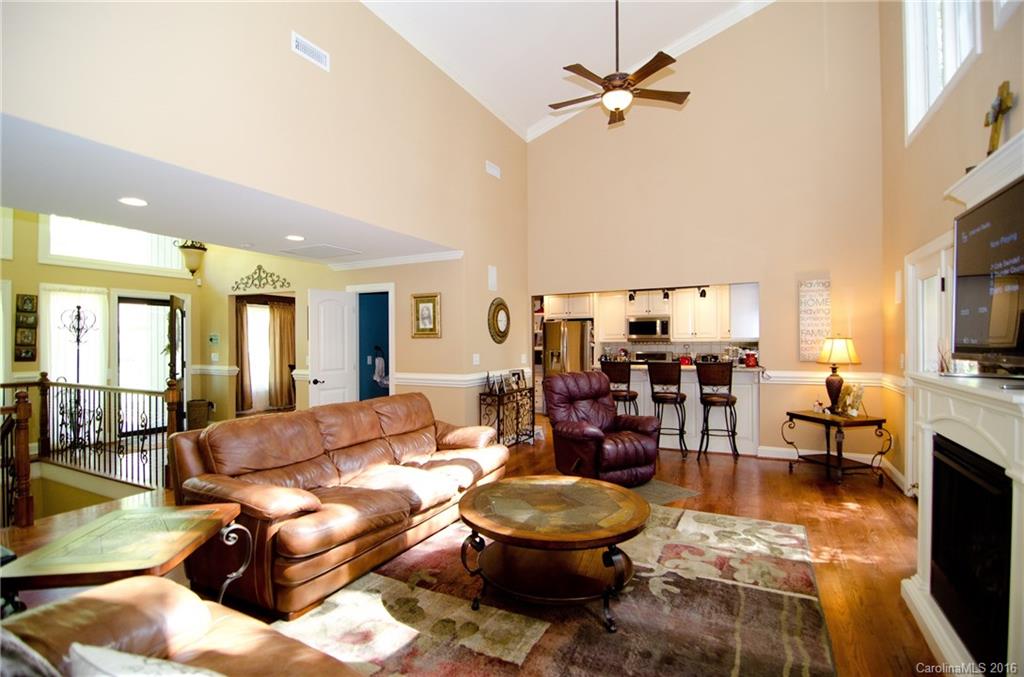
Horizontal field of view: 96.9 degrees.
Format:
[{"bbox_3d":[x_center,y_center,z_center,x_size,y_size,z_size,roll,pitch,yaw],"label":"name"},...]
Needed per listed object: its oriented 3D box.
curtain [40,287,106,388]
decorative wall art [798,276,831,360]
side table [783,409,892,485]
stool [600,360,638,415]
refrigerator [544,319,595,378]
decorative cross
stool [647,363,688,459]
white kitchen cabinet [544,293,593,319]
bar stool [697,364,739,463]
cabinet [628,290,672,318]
[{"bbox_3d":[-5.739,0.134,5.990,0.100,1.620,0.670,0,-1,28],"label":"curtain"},{"bbox_3d":[3.433,-0.202,5.135,0.305,0.930,0.035,0,0,28],"label":"decorative wall art"},{"bbox_3d":[3.298,1.086,4.620,0.680,0.640,0.680,0,0,-16],"label":"side table"},{"bbox_3d":[1.413,0.862,5.911,0.430,1.150,0.500,0,-1,33],"label":"stool"},{"bbox_3d":[1.188,0.533,8.831,0.910,1.780,0.800,0,0,28],"label":"refrigerator"},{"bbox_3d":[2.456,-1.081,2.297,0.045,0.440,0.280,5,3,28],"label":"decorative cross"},{"bbox_3d":[1.956,0.849,5.617,0.430,1.130,0.480,0,0,28],"label":"stool"},{"bbox_3d":[1.221,-0.661,8.915,0.960,0.530,0.560,0,0,28],"label":"white kitchen cabinet"},{"bbox_3d":[2.470,0.860,5.428,0.430,1.150,0.500,0,-1,35],"label":"bar stool"},{"bbox_3d":[2.567,-0.638,8.399,0.790,0.500,0.330,0,-1,28],"label":"cabinet"}]

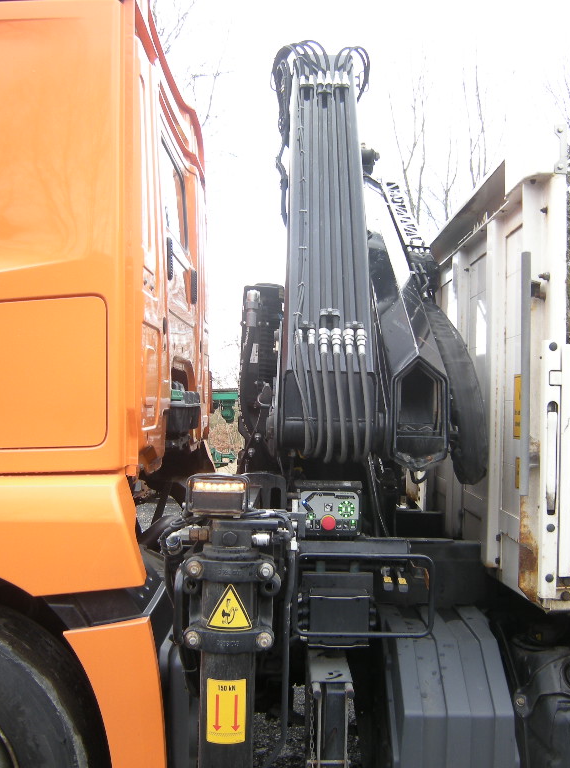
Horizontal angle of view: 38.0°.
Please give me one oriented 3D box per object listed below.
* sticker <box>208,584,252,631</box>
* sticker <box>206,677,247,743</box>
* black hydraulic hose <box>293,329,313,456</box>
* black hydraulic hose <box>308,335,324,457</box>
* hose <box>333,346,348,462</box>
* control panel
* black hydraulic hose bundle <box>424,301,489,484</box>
[{"bbox_3d":[-0.162,0.652,2.410,0.130,0.134,0.025,1,0,-3],"label":"sticker"},{"bbox_3d":[-0.172,0.953,2.410,0.112,0.190,0.020,1,0,-3],"label":"sticker"},{"bbox_3d":[0.059,0.027,2.660,0.060,0.410,0.130,1,0,-3],"label":"black hydraulic hose"},{"bbox_3d":[0.098,0.040,2.660,0.050,0.390,0.130,1,0,-3],"label":"black hydraulic hose"},{"bbox_3d":[0.178,0.069,2.660,0.044,0.370,0.130,1,0,-3],"label":"hose"},{"bbox_3d":[0.134,0.394,2.580,0.210,0.175,0.080,1,0,-3],"label":"control panel"},{"bbox_3d":[0.610,0.010,2.850,0.170,0.600,0.420,0,0,2],"label":"black hydraulic hose bundle"}]

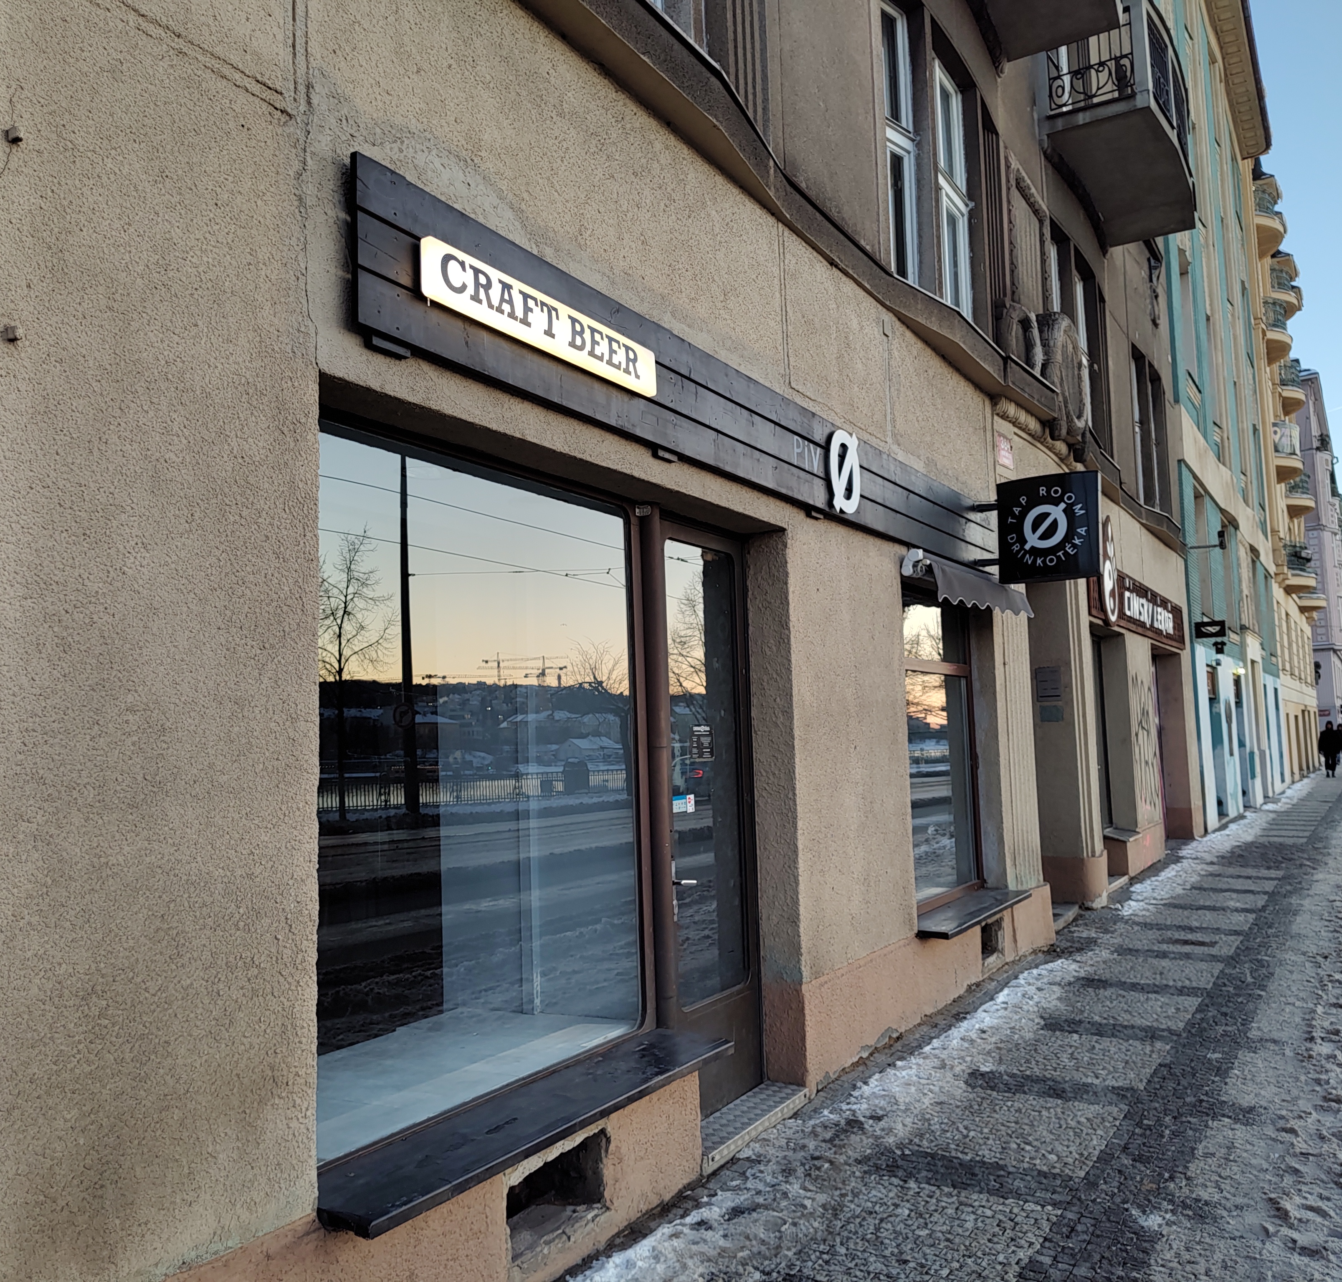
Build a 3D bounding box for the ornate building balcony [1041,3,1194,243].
[{"bbox_3d":[4.832,-5.378,12.075,1.100,1.130,3.100,-5,-6,31],"label":"ornate building balcony"}]

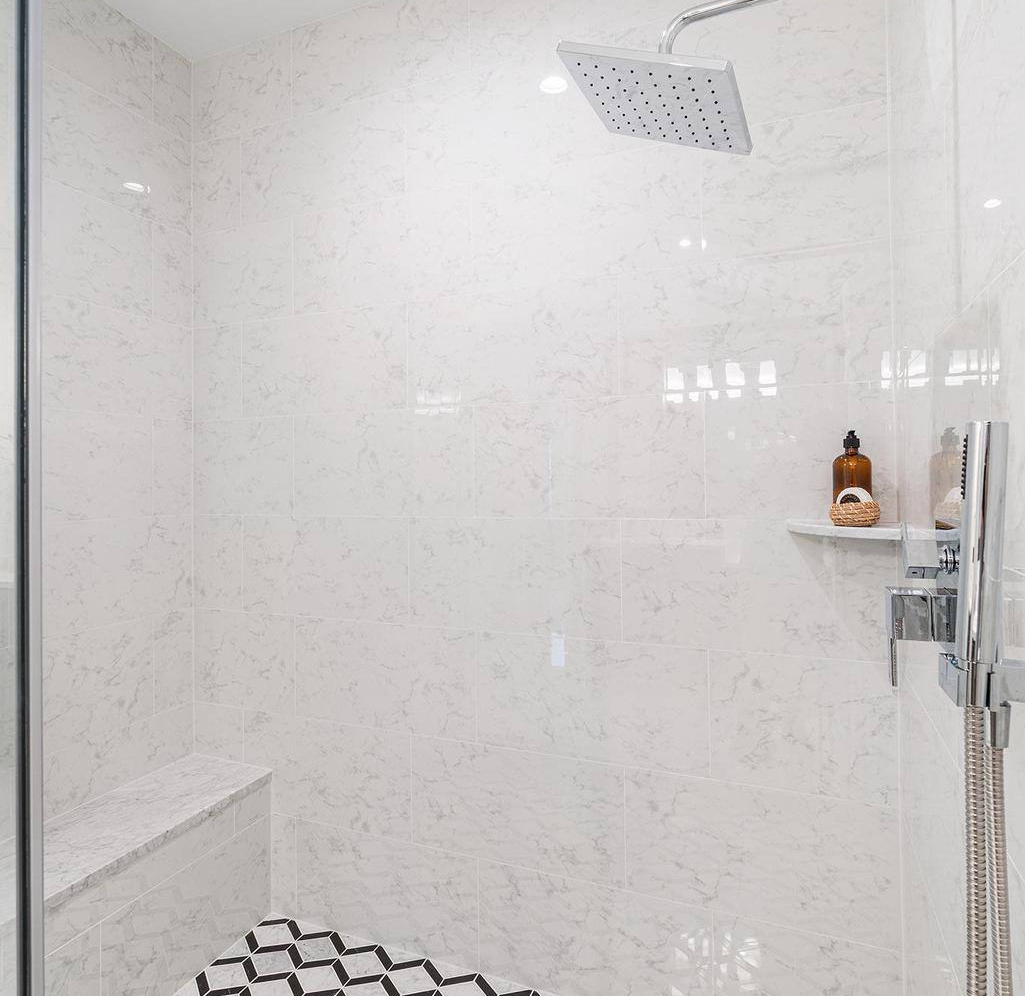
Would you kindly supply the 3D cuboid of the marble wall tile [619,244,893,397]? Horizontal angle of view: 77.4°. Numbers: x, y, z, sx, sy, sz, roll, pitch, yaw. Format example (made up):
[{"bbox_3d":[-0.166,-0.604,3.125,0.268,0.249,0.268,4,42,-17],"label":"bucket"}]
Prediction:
[{"bbox_3d":[0.547,-0.409,1.491,0.589,0.304,0.010,-1,0,22],"label":"marble wall tile"}]

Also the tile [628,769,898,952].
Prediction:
[{"bbox_3d":[0.553,0.812,1.480,0.588,0.303,0.010,-1,0,21],"label":"tile"}]

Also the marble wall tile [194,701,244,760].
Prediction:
[{"bbox_3d":[-0.945,0.764,2.074,0.205,0.166,0.010,-1,0,22],"label":"marble wall tile"}]

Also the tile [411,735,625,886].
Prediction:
[{"bbox_3d":[-0.003,0.818,1.698,0.603,0.303,0.010,-1,0,21],"label":"tile"}]

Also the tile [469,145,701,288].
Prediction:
[{"bbox_3d":[0.177,-0.709,1.635,0.603,0.303,0.010,-1,0,21],"label":"tile"}]

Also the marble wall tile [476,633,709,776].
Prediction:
[{"bbox_3d":[0.185,0.516,1.643,0.608,0.306,0.010,0,0,21],"label":"marble wall tile"}]

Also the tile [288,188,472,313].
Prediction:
[{"bbox_3d":[-0.391,-0.709,1.869,0.608,0.299,0.010,0,0,21],"label":"tile"}]

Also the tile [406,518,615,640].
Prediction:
[{"bbox_3d":[-0.007,0.208,1.702,0.603,0.303,0.010,-1,0,21],"label":"tile"}]

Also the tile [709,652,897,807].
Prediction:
[{"bbox_3d":[0.649,0.508,1.446,0.386,0.304,0.010,-1,0,22],"label":"tile"}]

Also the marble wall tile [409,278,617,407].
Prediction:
[{"bbox_3d":[-0.012,-0.406,1.720,0.608,0.303,0.010,0,0,21],"label":"marble wall tile"}]

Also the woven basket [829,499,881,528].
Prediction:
[{"bbox_3d":[0.702,0.031,1.310,0.089,0.049,0.089,0,0,21],"label":"woven basket"}]

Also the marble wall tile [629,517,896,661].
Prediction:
[{"bbox_3d":[0.555,0.205,1.498,0.597,0.306,0.010,0,0,21],"label":"marble wall tile"}]

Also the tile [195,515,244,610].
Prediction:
[{"bbox_3d":[-0.954,0.216,2.090,0.199,0.306,0.010,0,0,21],"label":"tile"}]

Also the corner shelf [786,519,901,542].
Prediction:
[{"bbox_3d":[0.671,0.065,1.305,0.230,0.020,0.235,-1,0,21],"label":"corner shelf"}]

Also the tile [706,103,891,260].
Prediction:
[{"bbox_3d":[0.638,-0.713,1.454,0.385,0.303,0.010,-1,0,21],"label":"tile"}]

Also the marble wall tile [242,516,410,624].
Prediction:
[{"bbox_3d":[-0.570,0.213,1.923,0.603,0.303,0.010,-1,0,21],"label":"marble wall tile"}]

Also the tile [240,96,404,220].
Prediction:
[{"bbox_3d":[-0.581,-1.008,1.938,0.605,0.304,0.010,-1,0,22],"label":"tile"}]

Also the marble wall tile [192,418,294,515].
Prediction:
[{"bbox_3d":[-0.858,-0.087,2.043,0.409,0.304,0.010,-1,0,22],"label":"marble wall tile"}]

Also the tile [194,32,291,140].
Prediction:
[{"bbox_3d":[-0.868,-1.306,2.057,0.404,0.273,0.010,0,0,21],"label":"tile"}]

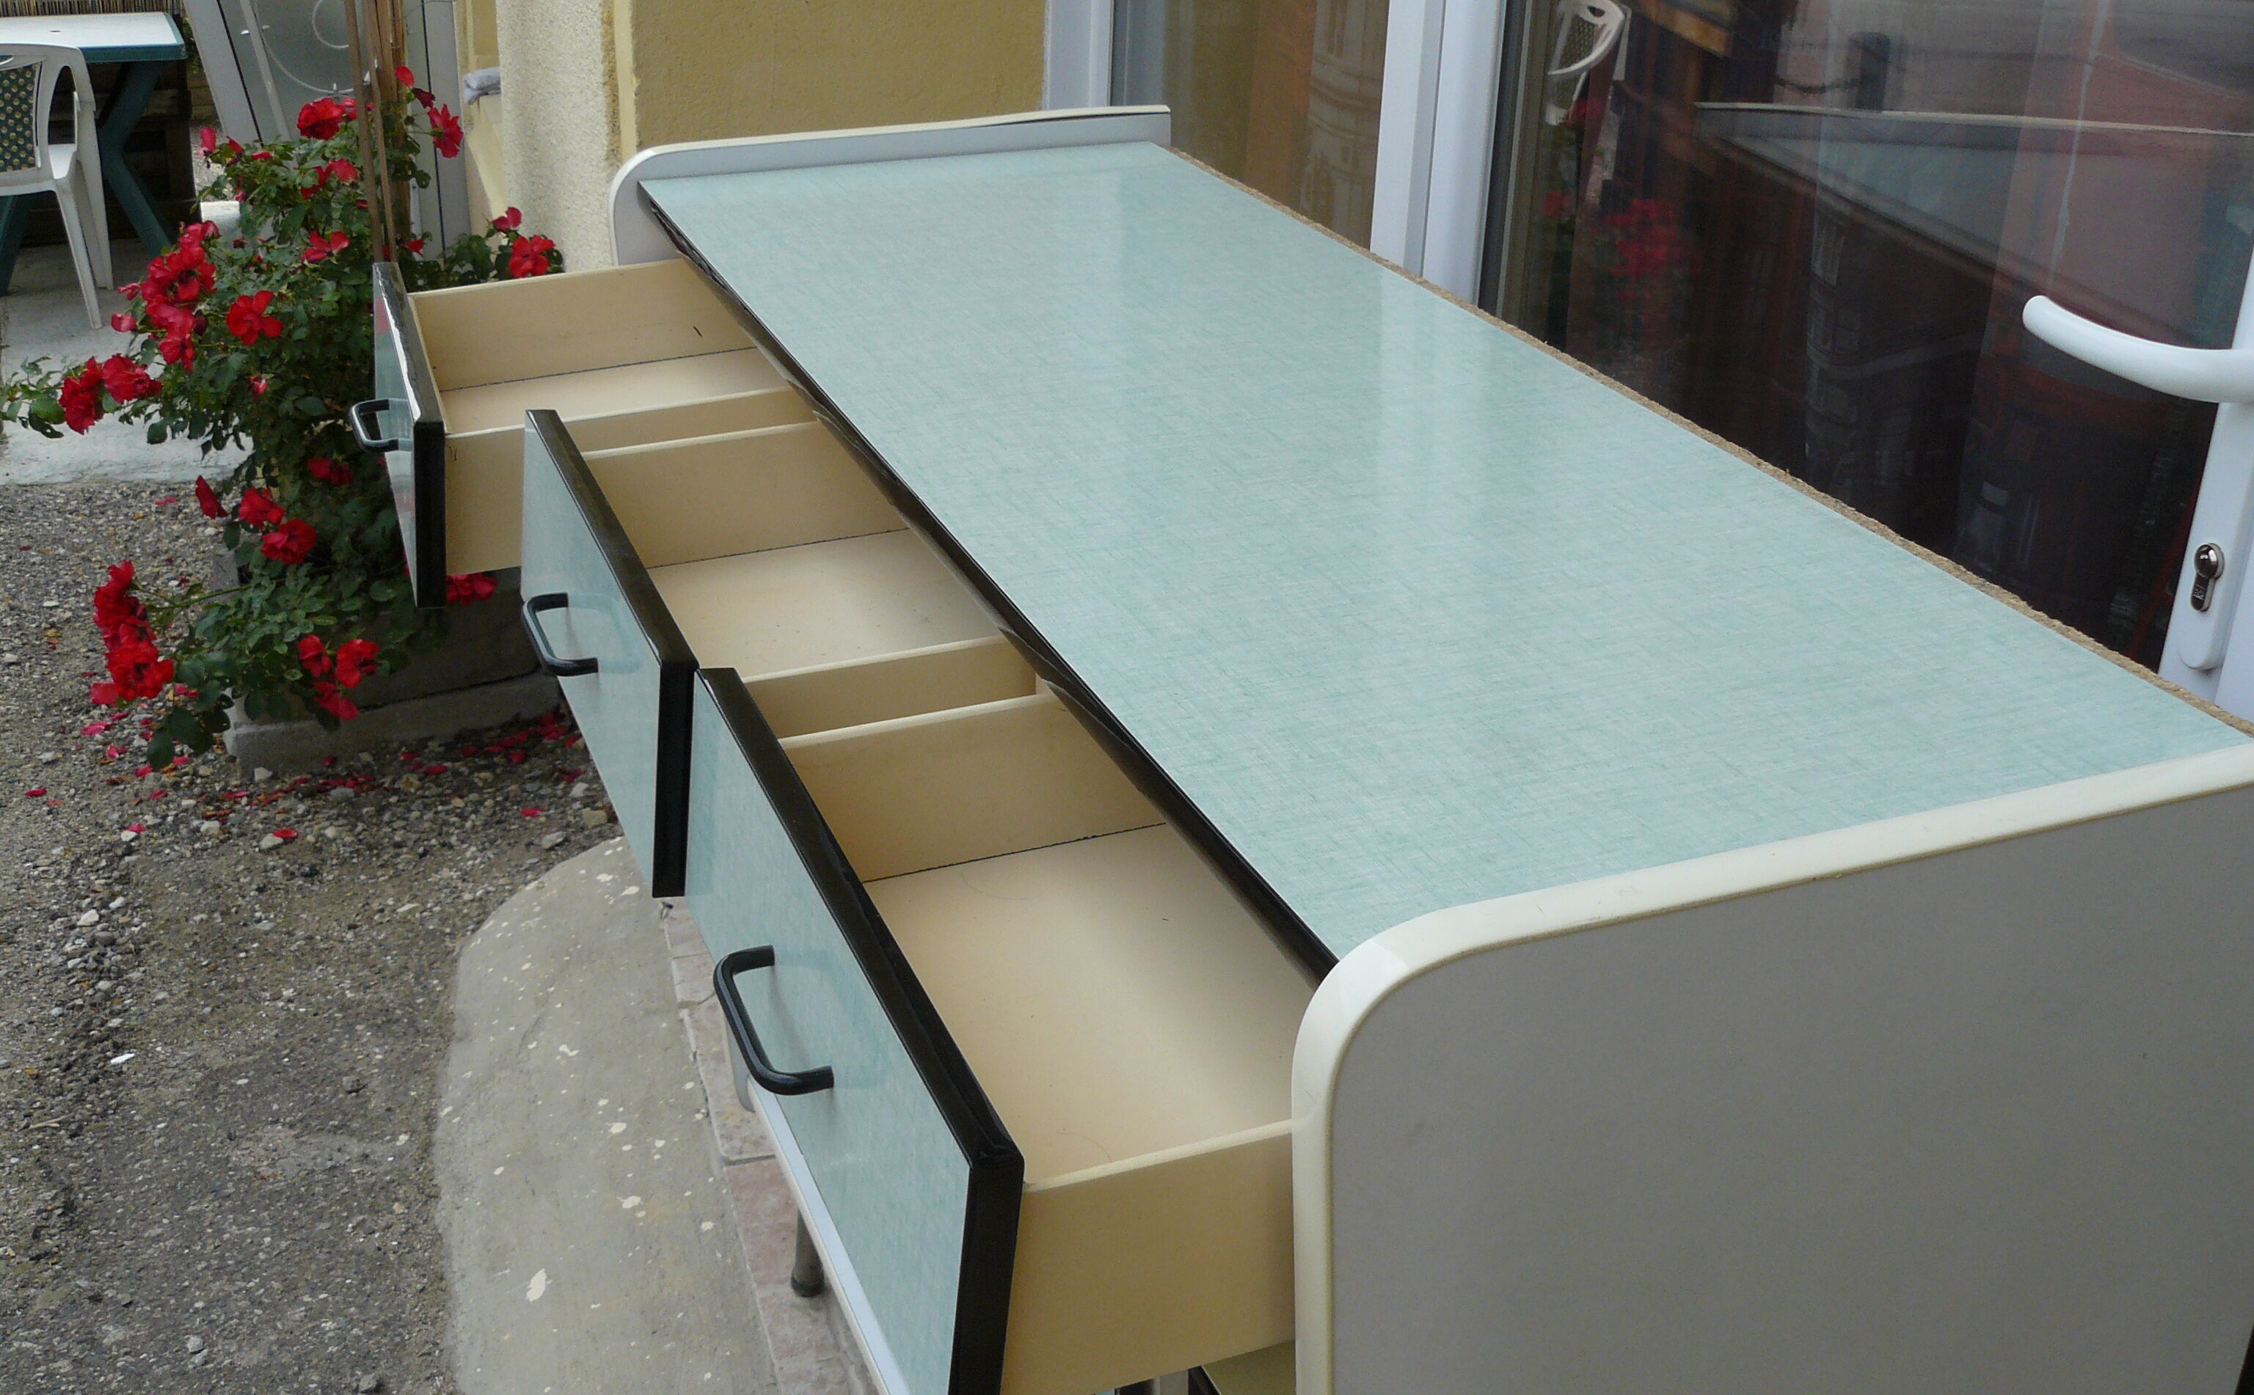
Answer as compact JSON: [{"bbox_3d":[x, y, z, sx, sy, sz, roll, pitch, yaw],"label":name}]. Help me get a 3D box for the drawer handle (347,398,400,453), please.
[{"bbox_3d":[-0.504,-0.183,1.569,0.030,0.013,0.104,-4,24,-20],"label":"drawer handle"}]

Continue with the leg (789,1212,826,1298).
[{"bbox_3d":[-0.277,0.472,2.067,0.030,0.125,0.030,-4,29,-22],"label":"leg"}]

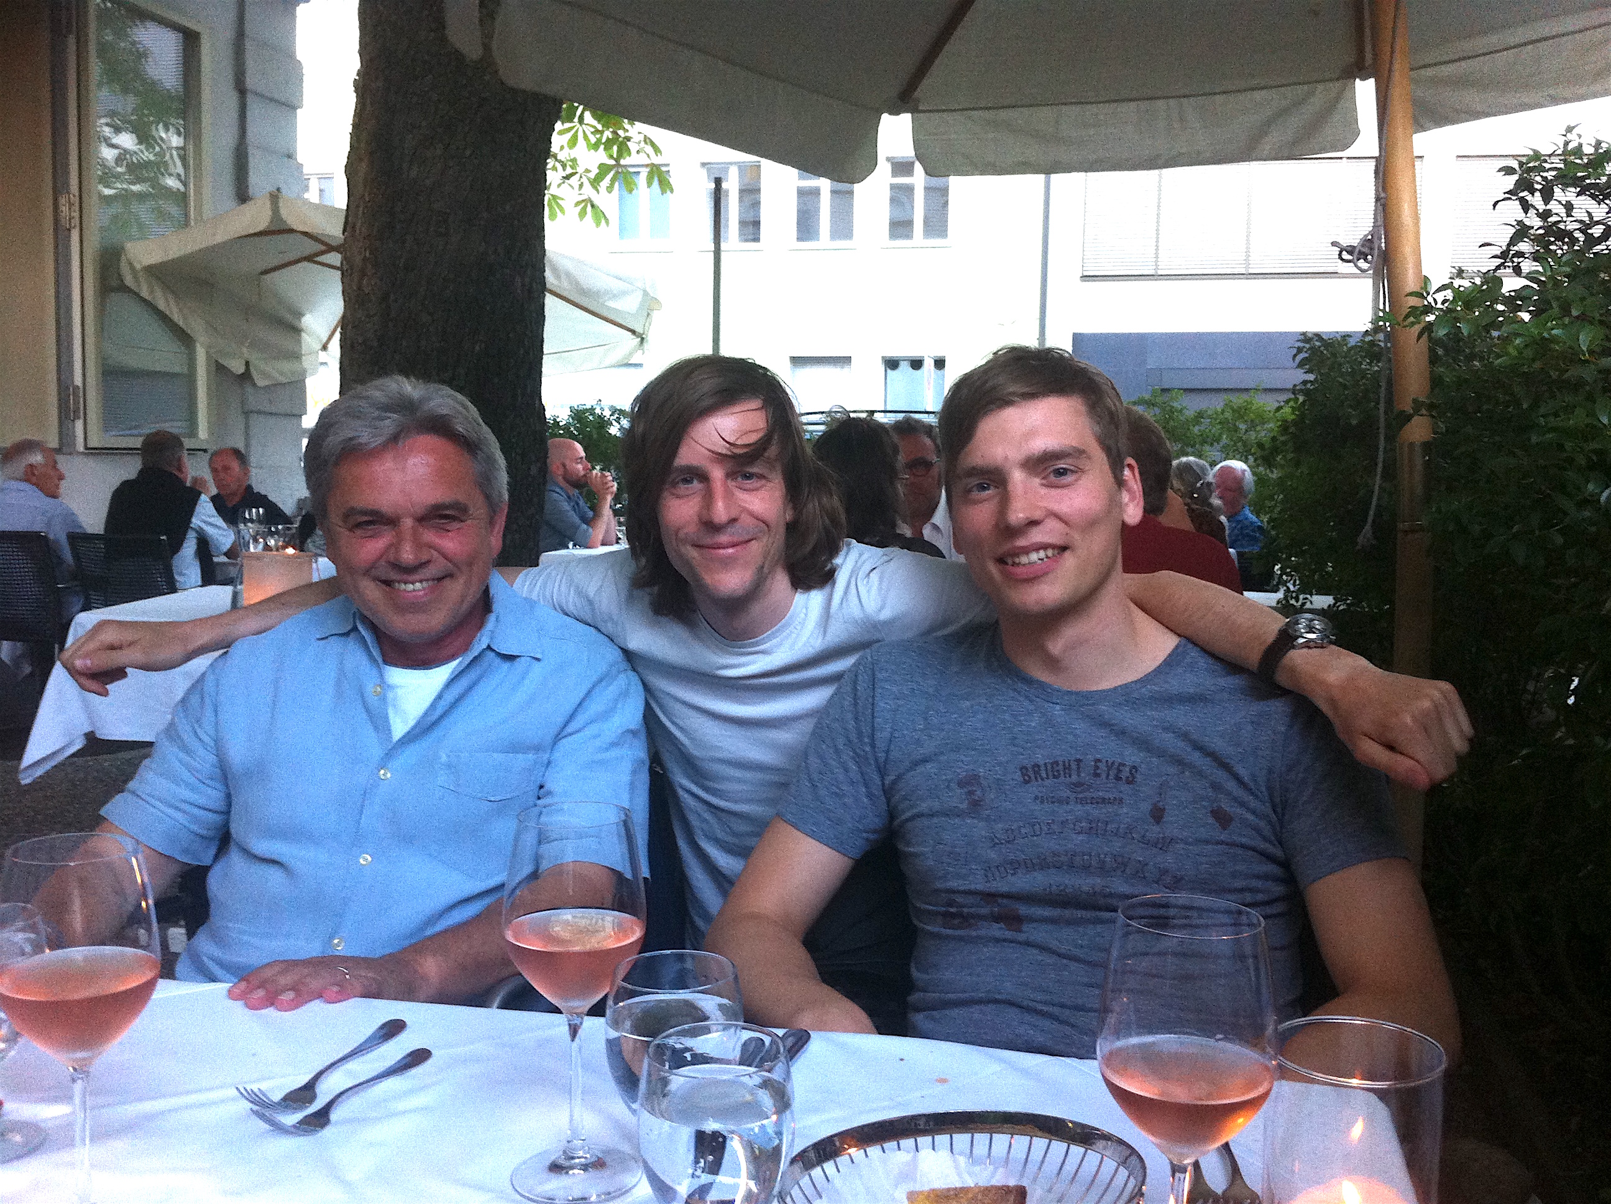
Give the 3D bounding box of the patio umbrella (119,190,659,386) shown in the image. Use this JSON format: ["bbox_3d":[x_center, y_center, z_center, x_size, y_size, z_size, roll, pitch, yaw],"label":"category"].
[{"bbox_3d":[-1.975,-0.755,7.566,2.300,2.400,2.300,-4,7,-44],"label":"patio umbrella"}]

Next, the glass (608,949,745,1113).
[{"bbox_3d":[-0.086,0.296,1.062,0.090,0.104,0.090,1,5,0],"label":"glass"}]

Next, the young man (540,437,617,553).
[{"bbox_3d":[-1.168,-0.128,7.272,0.820,1.240,0.520,2,6,13],"label":"young man"}]

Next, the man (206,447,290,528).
[{"bbox_3d":[-2.558,-0.131,7.325,0.550,1.180,0.800,3,6,20],"label":"man"}]

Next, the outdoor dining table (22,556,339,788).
[{"bbox_3d":[-1.428,0.367,4.578,0.980,0.750,0.920,2,5,4],"label":"outdoor dining table"}]

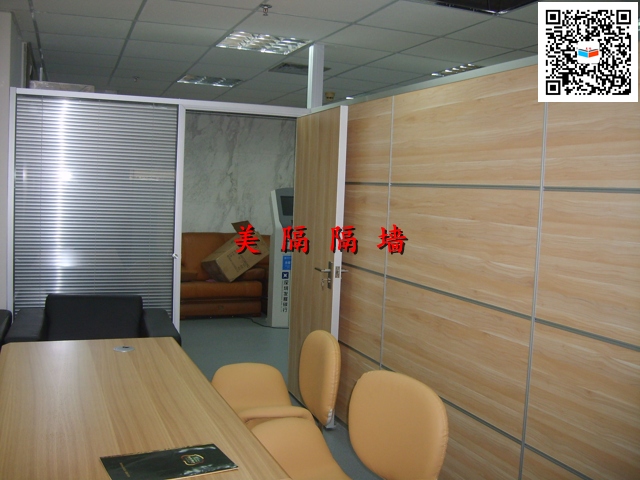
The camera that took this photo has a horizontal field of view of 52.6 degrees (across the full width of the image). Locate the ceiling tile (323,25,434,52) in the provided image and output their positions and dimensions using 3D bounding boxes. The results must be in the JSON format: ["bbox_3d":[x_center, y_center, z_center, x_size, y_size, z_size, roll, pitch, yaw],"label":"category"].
[{"bbox_3d":[0.366,-1.318,4.226,0.600,0.020,0.600,1,5,-21],"label":"ceiling tile"}]

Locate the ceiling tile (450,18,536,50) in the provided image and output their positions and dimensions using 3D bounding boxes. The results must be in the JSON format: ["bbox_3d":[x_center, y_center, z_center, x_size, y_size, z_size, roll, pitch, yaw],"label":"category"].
[{"bbox_3d":[1.139,-1.253,3.846,0.600,0.020,0.600,0,5,-21],"label":"ceiling tile"}]

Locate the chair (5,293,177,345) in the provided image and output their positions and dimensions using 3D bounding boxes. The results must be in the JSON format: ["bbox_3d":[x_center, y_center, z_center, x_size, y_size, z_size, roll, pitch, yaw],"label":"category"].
[{"bbox_3d":[-1.313,0.748,3.705,0.970,0.780,0.820,0,5,-24],"label":"chair"}]

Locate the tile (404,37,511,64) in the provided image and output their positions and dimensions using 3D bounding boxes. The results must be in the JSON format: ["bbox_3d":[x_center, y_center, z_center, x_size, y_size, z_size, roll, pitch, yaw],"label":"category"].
[{"bbox_3d":[0.925,-1.307,4.399,0.600,0.020,0.600,0,5,-21],"label":"tile"}]

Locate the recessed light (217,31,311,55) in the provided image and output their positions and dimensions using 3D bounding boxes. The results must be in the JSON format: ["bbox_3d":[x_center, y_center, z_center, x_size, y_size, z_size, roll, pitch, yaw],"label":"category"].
[{"bbox_3d":[-0.405,-1.404,4.569,0.600,0.080,0.600,1,5,-21],"label":"recessed light"}]

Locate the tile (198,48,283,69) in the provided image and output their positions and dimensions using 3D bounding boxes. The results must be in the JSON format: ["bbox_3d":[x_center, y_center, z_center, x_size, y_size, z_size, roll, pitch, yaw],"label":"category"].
[{"bbox_3d":[-0.613,-1.433,5.123,0.600,0.020,0.600,1,5,-21],"label":"tile"}]

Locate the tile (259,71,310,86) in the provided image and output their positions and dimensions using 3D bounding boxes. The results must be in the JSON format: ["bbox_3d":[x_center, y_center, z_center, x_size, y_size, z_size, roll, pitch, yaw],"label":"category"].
[{"bbox_3d":[-0.259,-1.483,5.891,0.600,0.020,0.600,1,5,-21],"label":"tile"}]

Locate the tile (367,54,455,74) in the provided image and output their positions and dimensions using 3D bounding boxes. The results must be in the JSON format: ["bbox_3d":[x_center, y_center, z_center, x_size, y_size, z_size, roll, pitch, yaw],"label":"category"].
[{"bbox_3d":[0.714,-1.360,4.959,0.600,0.020,0.600,0,5,-21],"label":"tile"}]

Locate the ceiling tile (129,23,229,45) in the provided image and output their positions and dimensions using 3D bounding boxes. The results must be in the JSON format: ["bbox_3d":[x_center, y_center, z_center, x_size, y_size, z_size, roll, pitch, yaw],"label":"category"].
[{"bbox_3d":[-0.966,-1.381,4.356,0.600,0.020,0.600,1,5,-21],"label":"ceiling tile"}]

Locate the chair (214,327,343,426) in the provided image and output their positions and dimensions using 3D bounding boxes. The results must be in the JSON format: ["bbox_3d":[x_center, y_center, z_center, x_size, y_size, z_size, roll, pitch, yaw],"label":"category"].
[{"bbox_3d":[-0.246,0.817,3.037,0.600,0.830,0.560,2,5,-9],"label":"chair"}]

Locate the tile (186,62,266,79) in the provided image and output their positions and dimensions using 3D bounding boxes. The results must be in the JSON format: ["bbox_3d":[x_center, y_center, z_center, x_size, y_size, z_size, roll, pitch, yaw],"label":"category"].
[{"bbox_3d":[-0.820,-1.487,5.678,0.600,0.020,0.600,1,5,-21],"label":"tile"}]

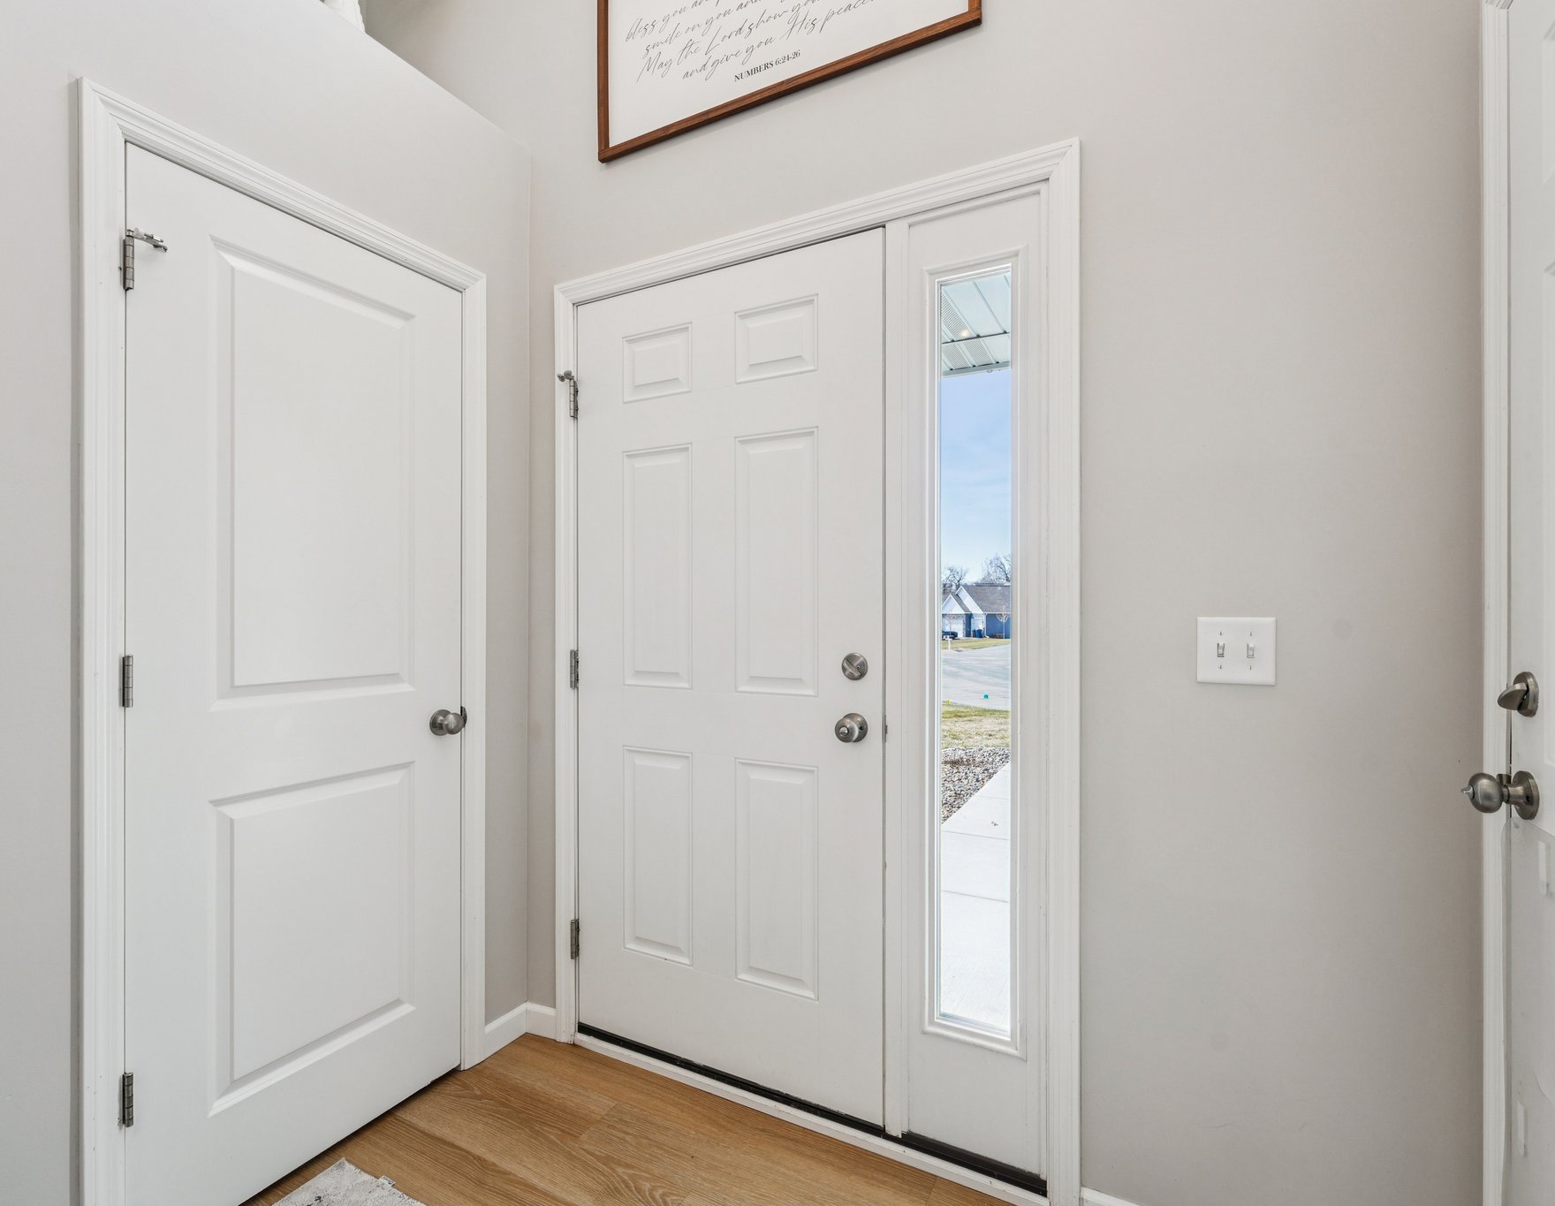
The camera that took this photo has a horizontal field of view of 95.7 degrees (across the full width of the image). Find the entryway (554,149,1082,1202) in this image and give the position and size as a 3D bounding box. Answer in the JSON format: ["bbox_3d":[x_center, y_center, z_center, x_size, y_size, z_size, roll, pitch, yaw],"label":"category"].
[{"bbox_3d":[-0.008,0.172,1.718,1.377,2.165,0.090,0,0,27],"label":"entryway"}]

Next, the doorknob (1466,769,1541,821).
[{"bbox_3d":[1.017,0.268,0.995,0.073,0.068,0.068,0,0,28],"label":"doorknob"}]

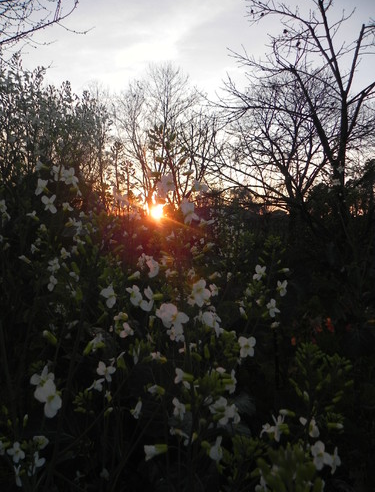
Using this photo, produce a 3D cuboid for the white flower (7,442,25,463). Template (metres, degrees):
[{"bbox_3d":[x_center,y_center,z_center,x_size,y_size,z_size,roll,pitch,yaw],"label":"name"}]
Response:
[{"bbox_3d":[-0.243,0.292,0.531,0.026,0.029,0.013,0,5,-6],"label":"white flower"}]

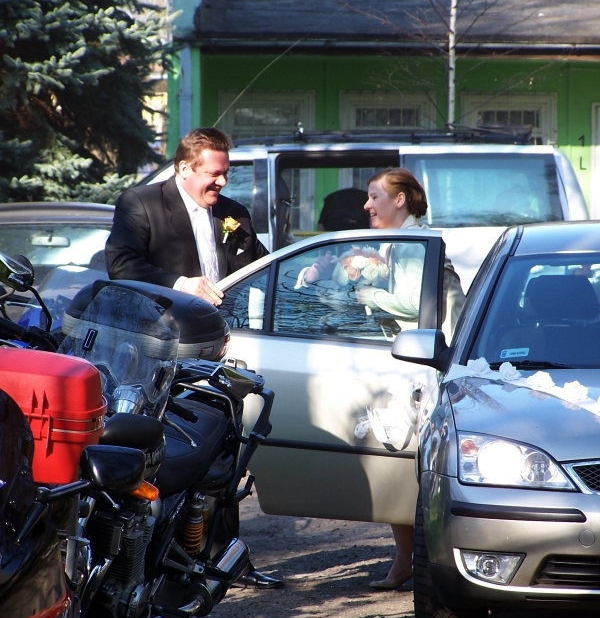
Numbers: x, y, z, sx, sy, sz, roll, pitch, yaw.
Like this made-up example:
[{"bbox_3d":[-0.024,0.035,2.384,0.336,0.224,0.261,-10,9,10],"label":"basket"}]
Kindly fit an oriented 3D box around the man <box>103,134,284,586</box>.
[{"bbox_3d":[-0.418,0.187,21.200,0.600,1.770,0.460,-1,2,-41],"label":"man"}]

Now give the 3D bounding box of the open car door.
[{"bbox_3d":[0.115,0.250,20.650,1.030,1.080,0.200,1,2,34],"label":"open car door"}]

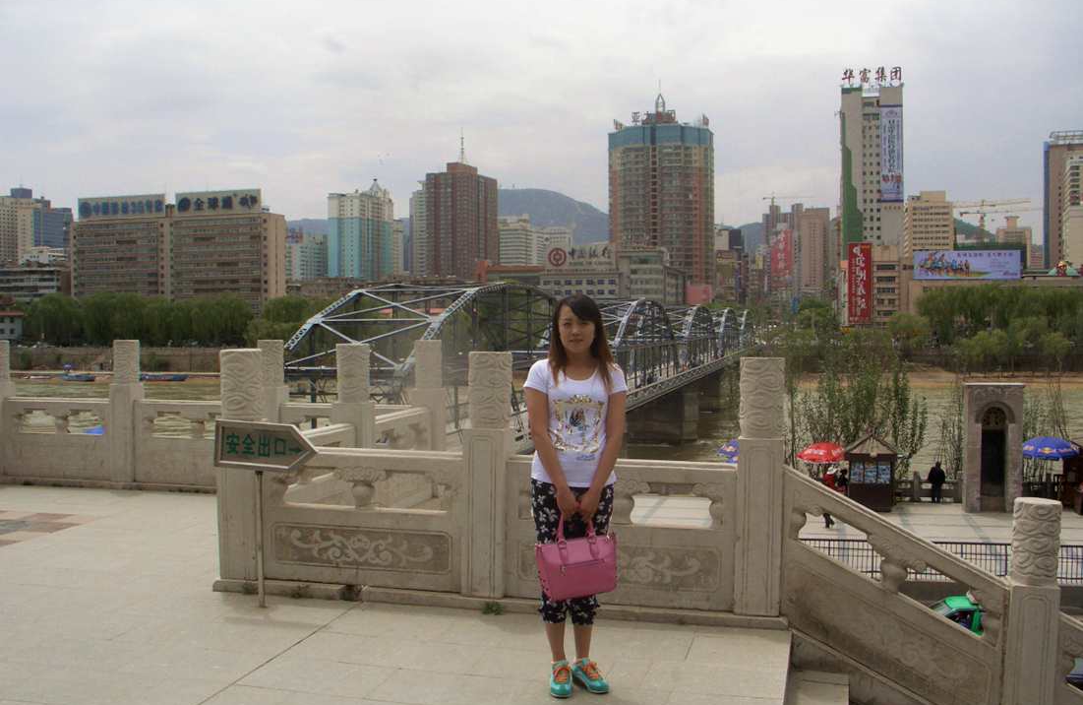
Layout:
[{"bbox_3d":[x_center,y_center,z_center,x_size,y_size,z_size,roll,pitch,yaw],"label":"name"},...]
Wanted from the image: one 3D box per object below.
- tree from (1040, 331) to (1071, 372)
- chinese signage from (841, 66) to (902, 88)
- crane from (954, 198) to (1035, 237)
[{"bbox_3d":[128.300,-0.369,258.000,7.900,10.200,7.600,0,2,0],"label":"tree"},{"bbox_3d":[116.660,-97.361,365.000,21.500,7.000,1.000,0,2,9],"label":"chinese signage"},{"bbox_3d":[227.379,-44.804,520.000,44.000,65.400,2.500,0,2,22],"label":"crane"}]

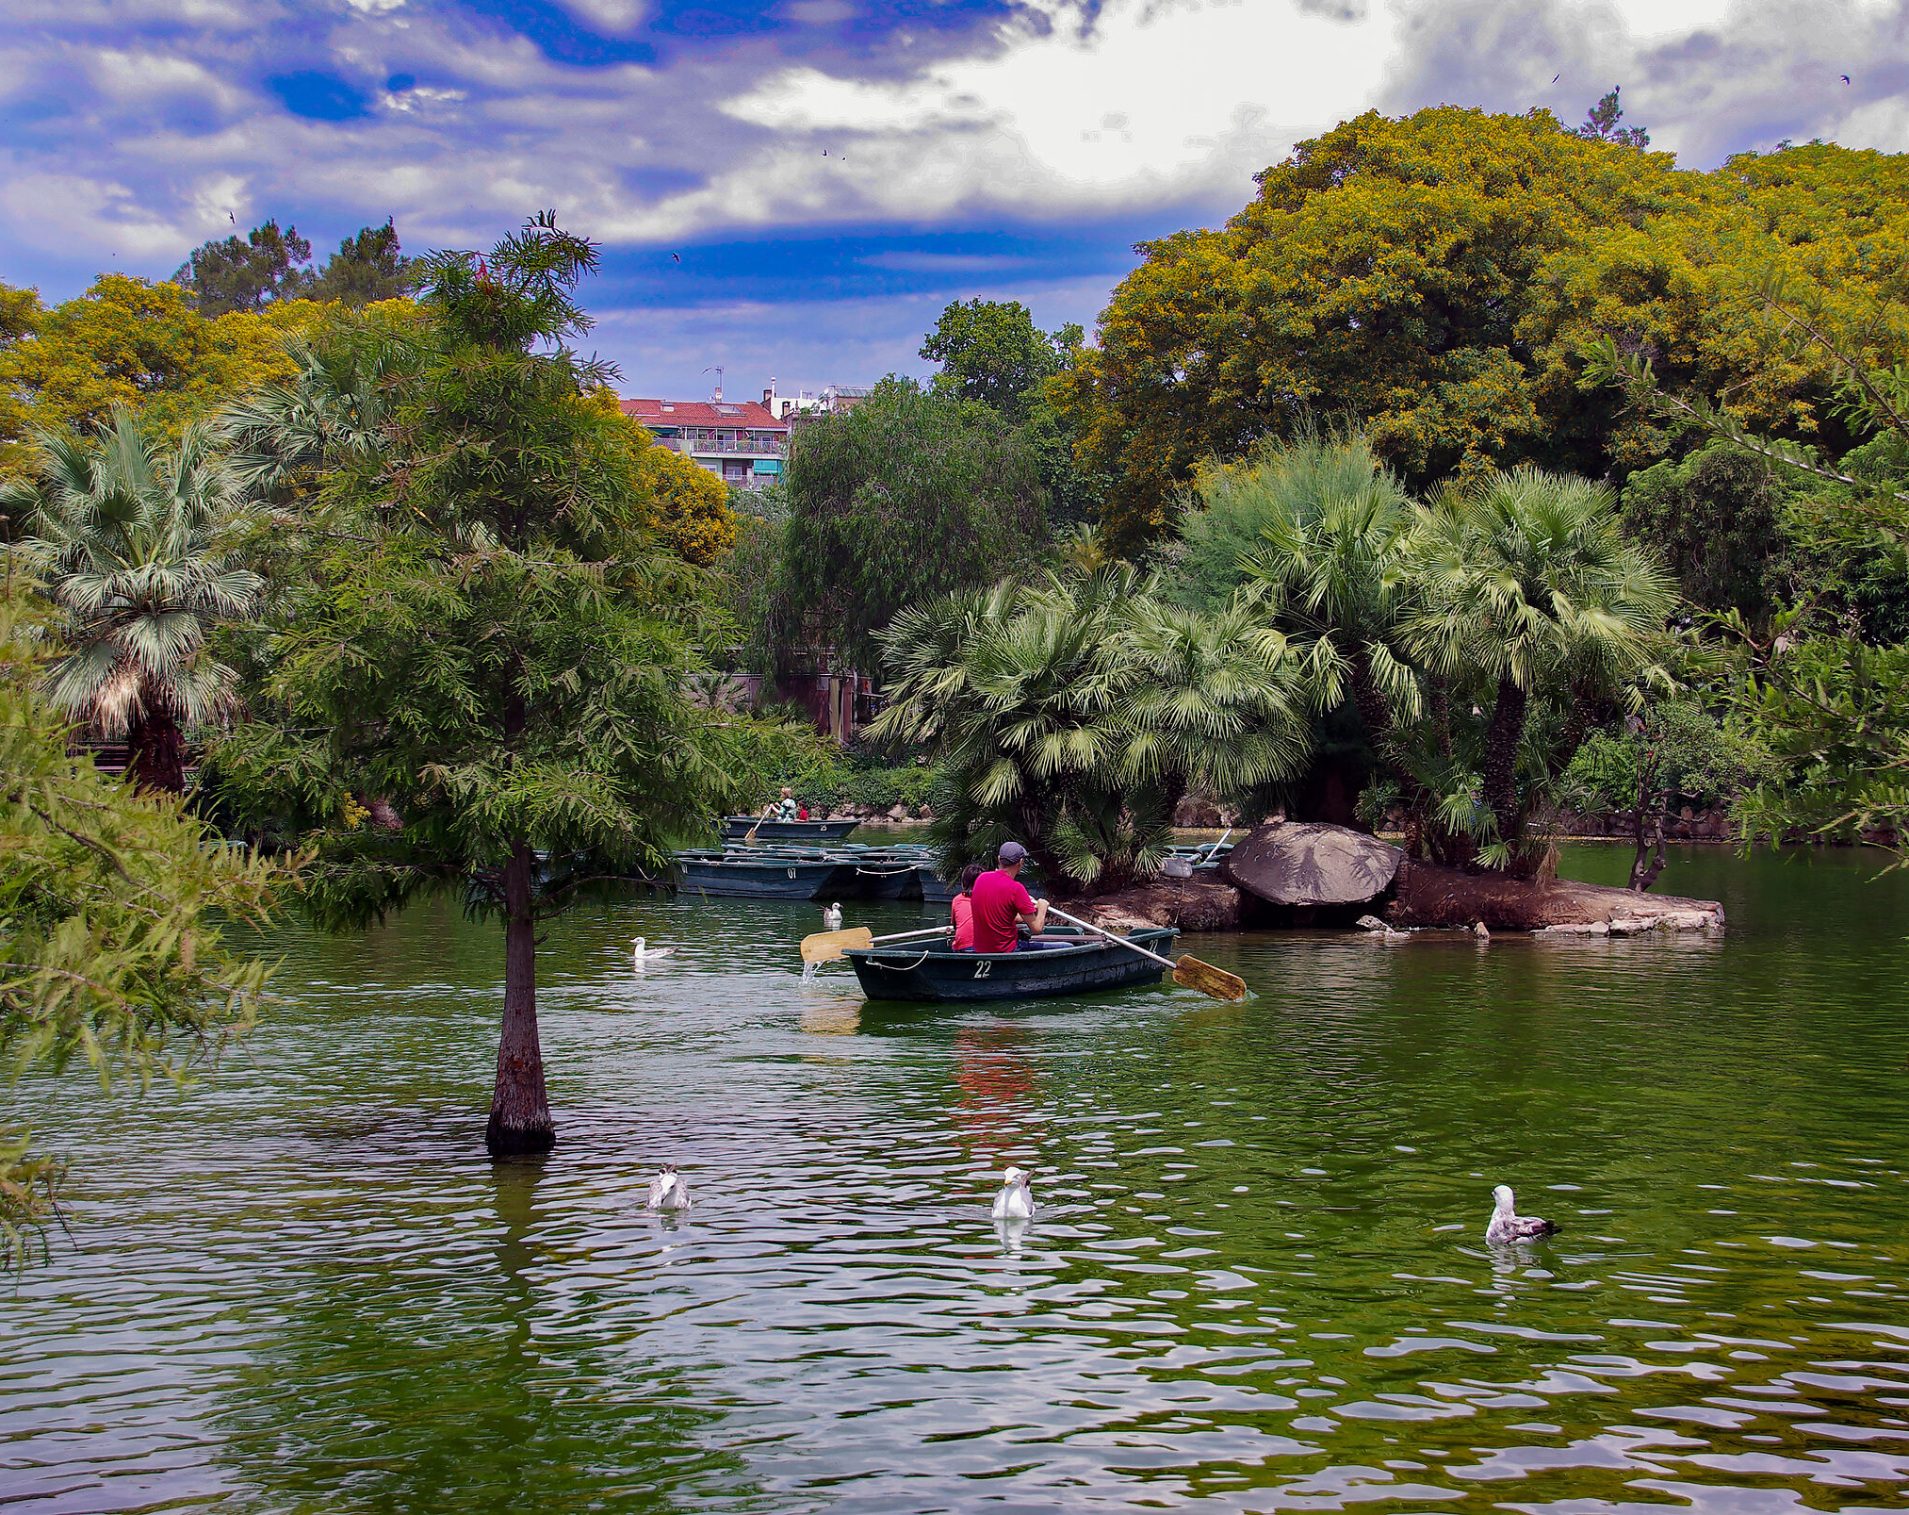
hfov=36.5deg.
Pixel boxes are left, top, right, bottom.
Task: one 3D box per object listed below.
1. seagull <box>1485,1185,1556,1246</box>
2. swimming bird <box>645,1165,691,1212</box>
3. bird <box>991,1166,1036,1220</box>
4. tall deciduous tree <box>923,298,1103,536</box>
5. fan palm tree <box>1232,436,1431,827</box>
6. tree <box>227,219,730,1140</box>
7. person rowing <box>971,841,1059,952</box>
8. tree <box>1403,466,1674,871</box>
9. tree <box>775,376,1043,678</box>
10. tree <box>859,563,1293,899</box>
[{"bbox_3d":[2.270,1.830,11.650,0.400,0.240,0.180,0,1,-32],"label":"seagull"},{"bbox_3d":[-1.230,1.860,12.450,0.180,0.200,0.380,0,0,-3],"label":"swimming bird"},{"bbox_3d":[0.250,1.850,12.250,0.180,0.220,0.400,0,0,7],"label":"bird"},{"bbox_3d":[1.950,-6.800,90.000,6.600,14.600,6.600,0,0,0],"label":"tall deciduous tree"},{"bbox_3d":[4.160,-1.180,32.000,2.300,4.500,2.300,0,0,0],"label":"fan palm tree"},{"bbox_3d":[-2.280,-0.340,13.800,2.500,4.450,2.450,0,0,0],"label":"tree"},{"bbox_3d":[0.510,1.200,23.000,0.650,1.080,0.850,0,1,43],"label":"person rowing"},{"bbox_3d":[6.160,-0.940,30.500,2.850,4.250,2.750,0,0,0],"label":"tree"},{"bbox_3d":[-1.120,-4.400,72.000,6.800,10.000,6.600,0,0,0],"label":"tree"},{"bbox_3d":[1.406,-0.330,30.500,4.500,3.450,3.600,0,0,0],"label":"tree"}]

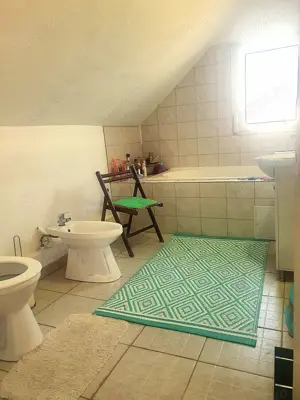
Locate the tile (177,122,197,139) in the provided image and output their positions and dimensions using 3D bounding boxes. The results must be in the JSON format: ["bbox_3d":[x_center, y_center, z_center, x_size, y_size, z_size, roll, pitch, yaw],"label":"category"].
[{"bbox_3d":[0.458,-0.853,3.680,0.250,0.201,0.010,1,13,24],"label":"tile"}]

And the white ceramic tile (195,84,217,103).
[{"bbox_3d":[0.667,-1.260,3.545,0.250,0.202,0.010,1,13,23],"label":"white ceramic tile"}]

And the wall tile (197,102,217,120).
[{"bbox_3d":[0.672,-1.045,3.539,0.250,0.201,0.010,1,13,24],"label":"wall tile"}]

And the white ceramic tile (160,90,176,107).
[{"bbox_3d":[0.204,-1.267,3.743,0.250,0.202,0.010,1,13,23],"label":"white ceramic tile"}]

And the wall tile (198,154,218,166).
[{"bbox_3d":[0.708,-0.479,3.642,0.249,0.153,0.010,1,11,24],"label":"wall tile"}]

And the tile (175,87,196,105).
[{"bbox_3d":[0.435,-1.263,3.644,0.250,0.202,0.010,1,13,23],"label":"tile"}]

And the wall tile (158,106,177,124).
[{"bbox_3d":[0.219,-1.069,3.787,0.250,0.202,0.010,1,13,23],"label":"wall tile"}]

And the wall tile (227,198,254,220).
[{"bbox_3d":[0.840,0.080,2.801,0.248,0.200,0.010,1,12,24],"label":"wall tile"}]

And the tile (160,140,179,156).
[{"bbox_3d":[0.241,-0.659,3.813,0.249,0.202,0.010,1,11,24],"label":"tile"}]

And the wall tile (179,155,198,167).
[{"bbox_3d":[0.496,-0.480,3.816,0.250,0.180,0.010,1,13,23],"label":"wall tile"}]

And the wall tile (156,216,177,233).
[{"bbox_3d":[0.171,0.260,3.147,0.250,0.191,0.010,1,13,24],"label":"wall tile"}]

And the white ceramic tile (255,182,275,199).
[{"bbox_3d":[1.057,-0.084,2.667,0.248,0.138,0.010,1,12,24],"label":"white ceramic tile"}]

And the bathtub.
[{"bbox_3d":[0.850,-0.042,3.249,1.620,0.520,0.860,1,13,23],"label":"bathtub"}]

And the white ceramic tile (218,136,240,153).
[{"bbox_3d":[0.945,-0.660,3.576,0.250,0.202,0.010,1,13,23],"label":"white ceramic tile"}]

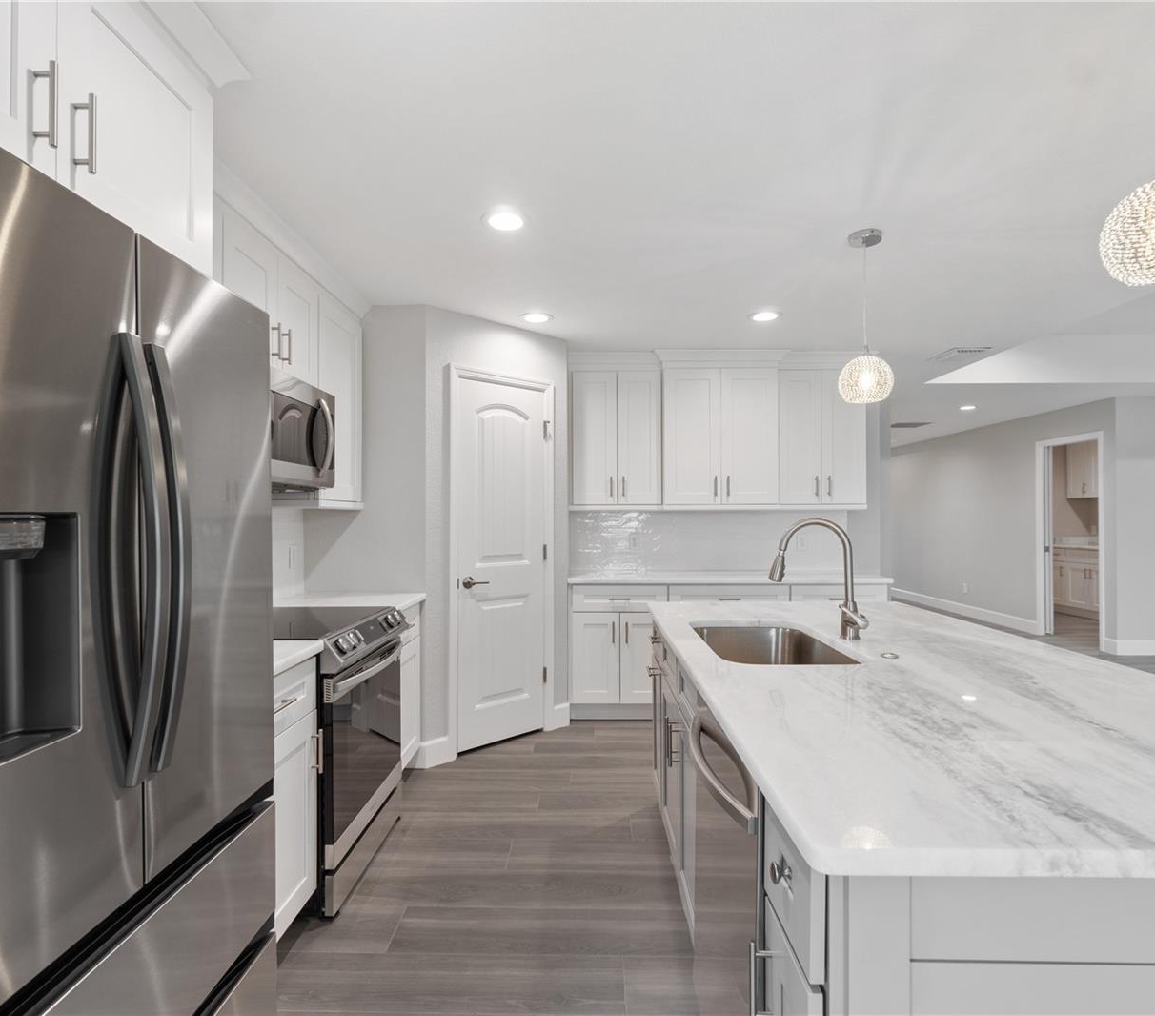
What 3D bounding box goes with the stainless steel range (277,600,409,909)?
[{"bbox_3d":[-1.091,0.892,2.457,0.665,0.925,0.750,0,-1,1],"label":"stainless steel range"}]

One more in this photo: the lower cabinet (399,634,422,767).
[{"bbox_3d":[-1.106,0.948,3.047,0.608,0.610,0.450,0,-1,1],"label":"lower cabinet"}]

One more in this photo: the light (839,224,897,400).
[{"bbox_3d":[1.156,-0.750,2.529,0.205,0.665,0.205,0,-1,1],"label":"light"}]

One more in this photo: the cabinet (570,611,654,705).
[{"bbox_3d":[0.283,0.946,4.282,0.620,0.610,0.600,0,-1,1],"label":"cabinet"}]

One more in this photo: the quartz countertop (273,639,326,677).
[{"bbox_3d":[-1.126,0.446,1.774,0.637,0.032,0.610,0,-1,1],"label":"quartz countertop"}]

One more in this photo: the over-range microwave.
[{"bbox_3d":[-1.244,-0.293,2.478,0.375,0.425,0.750,0,-1,1],"label":"over-range microwave"}]

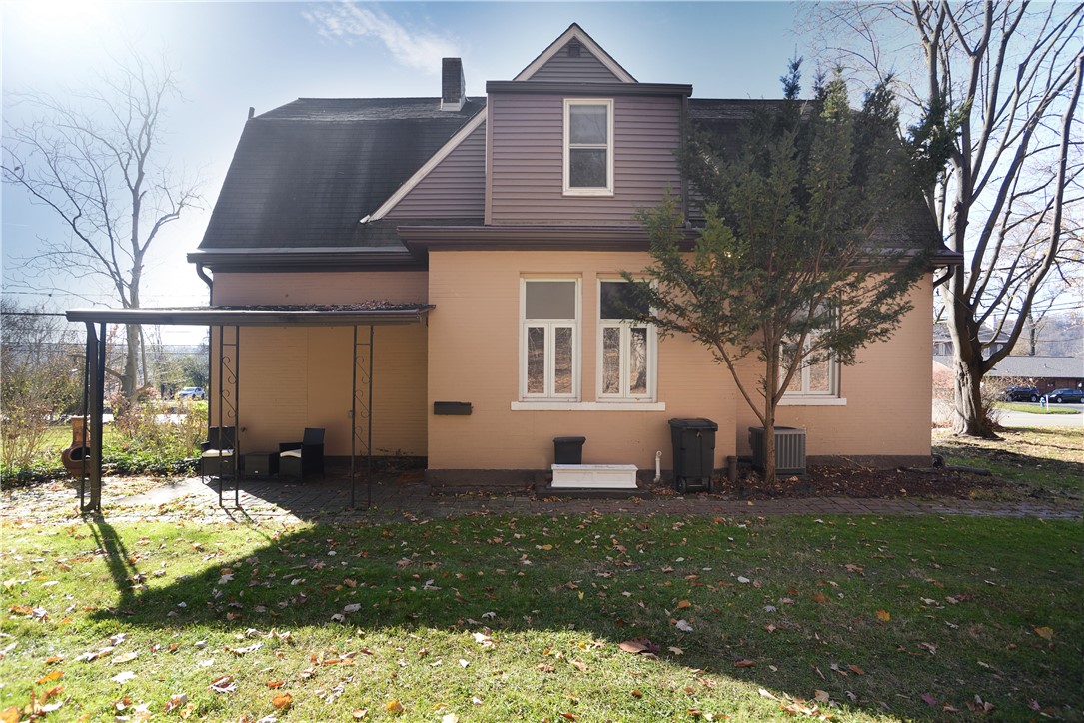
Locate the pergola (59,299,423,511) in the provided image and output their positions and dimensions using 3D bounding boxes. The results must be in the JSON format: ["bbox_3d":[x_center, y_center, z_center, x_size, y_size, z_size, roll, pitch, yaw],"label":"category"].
[{"bbox_3d":[-3.900,0.450,8.000,4.450,3.000,3.000,0,-1,0],"label":"pergola"}]

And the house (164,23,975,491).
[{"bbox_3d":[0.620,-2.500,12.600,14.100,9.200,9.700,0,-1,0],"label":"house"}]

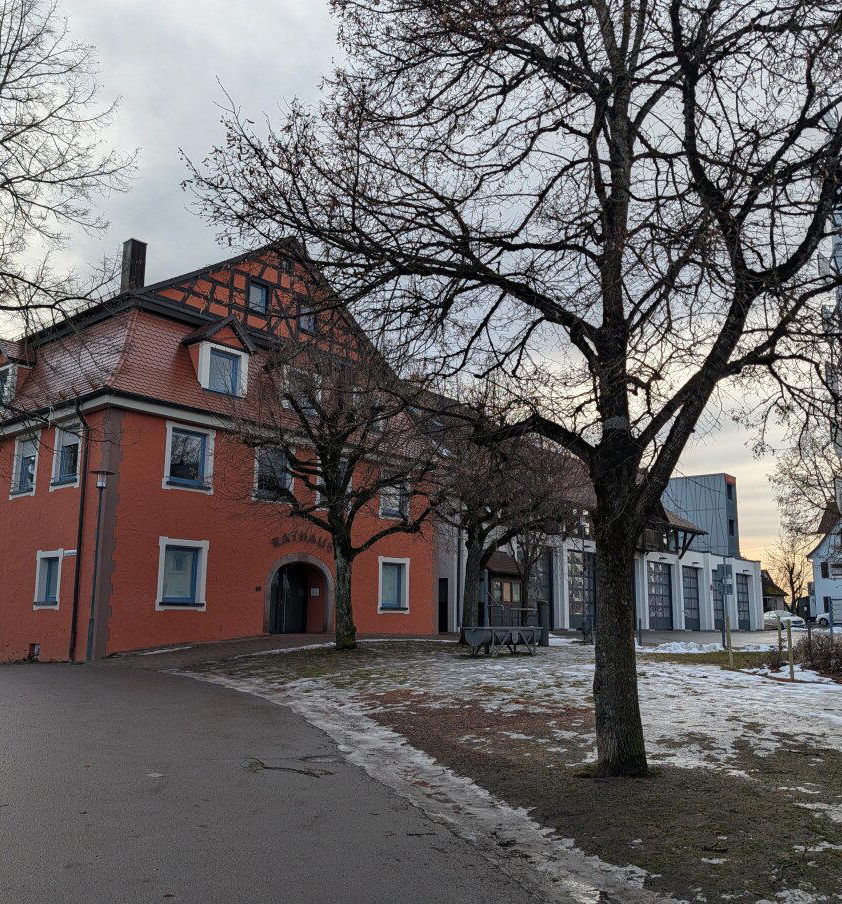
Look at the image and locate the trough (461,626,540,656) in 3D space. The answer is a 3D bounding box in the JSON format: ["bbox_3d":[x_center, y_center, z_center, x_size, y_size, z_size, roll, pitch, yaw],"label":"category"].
[{"bbox_3d":[2.054,4.768,21.000,0.870,0.730,2.100,-10,-15,42],"label":"trough"}]

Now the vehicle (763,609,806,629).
[{"bbox_3d":[27.556,13.011,64.500,1.800,1.460,4.300,5,-12,-21],"label":"vehicle"}]

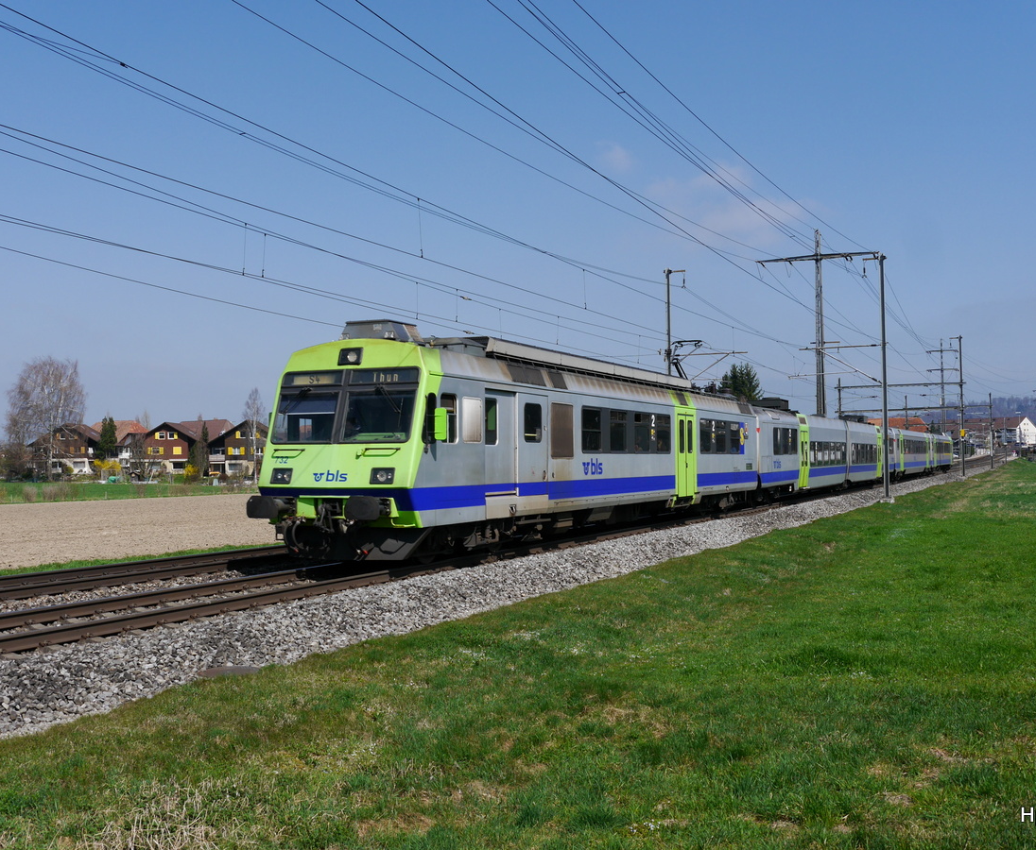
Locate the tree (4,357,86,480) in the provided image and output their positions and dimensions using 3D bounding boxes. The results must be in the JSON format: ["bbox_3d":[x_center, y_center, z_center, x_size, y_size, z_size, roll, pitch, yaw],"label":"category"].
[{"bbox_3d":[-81.145,-1.088,214.000,13.870,21.200,13.450,0,-2,-21],"label":"tree"}]

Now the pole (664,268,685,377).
[{"bbox_3d":[7.820,-1.981,61.449,1.090,11.550,0.350,-1,-2,23],"label":"pole"}]

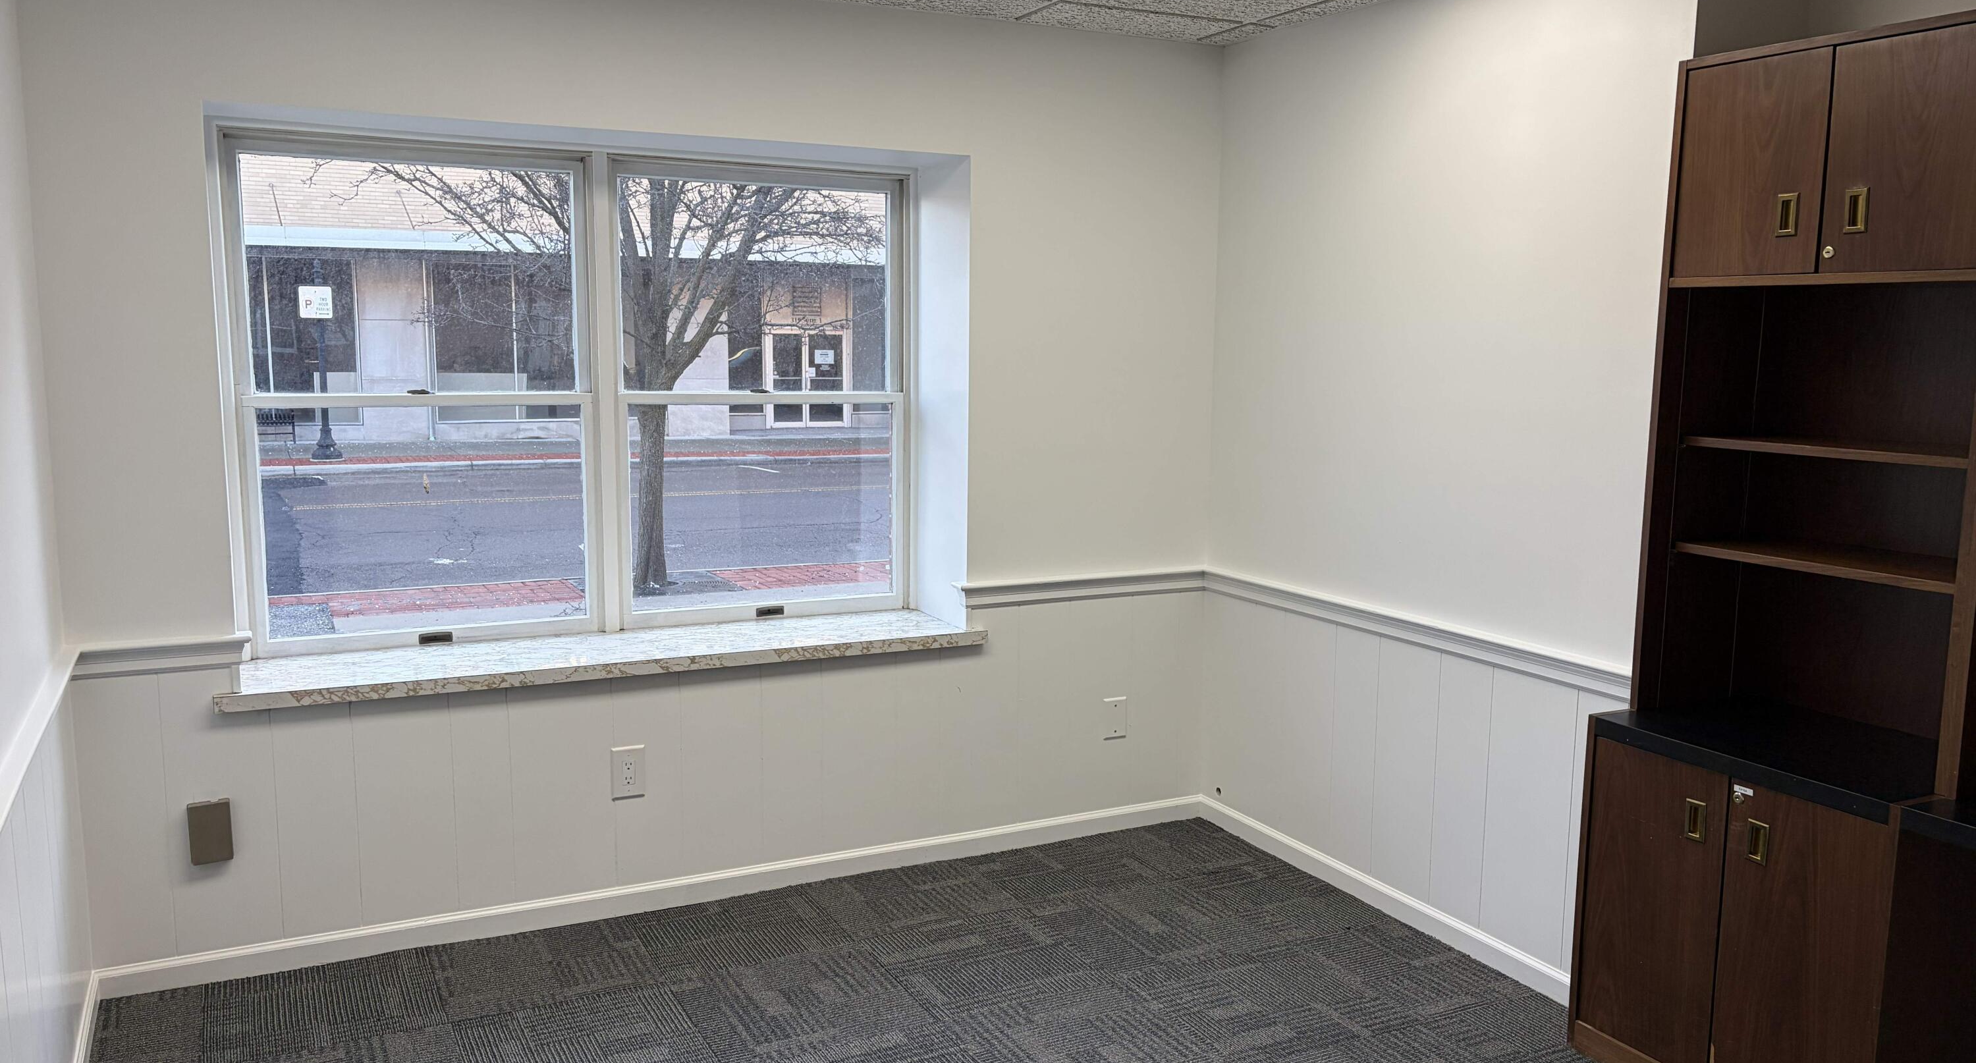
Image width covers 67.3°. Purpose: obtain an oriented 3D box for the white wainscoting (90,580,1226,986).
[{"bbox_3d":[-0.675,0.629,4.076,3.084,0.772,0.050,-3,9,-26],"label":"white wainscoting"}]

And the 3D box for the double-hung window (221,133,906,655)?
[{"bbox_3d":[-1.080,-0.372,4.175,1.860,1.340,0.100,-3,9,-26],"label":"double-hung window"}]

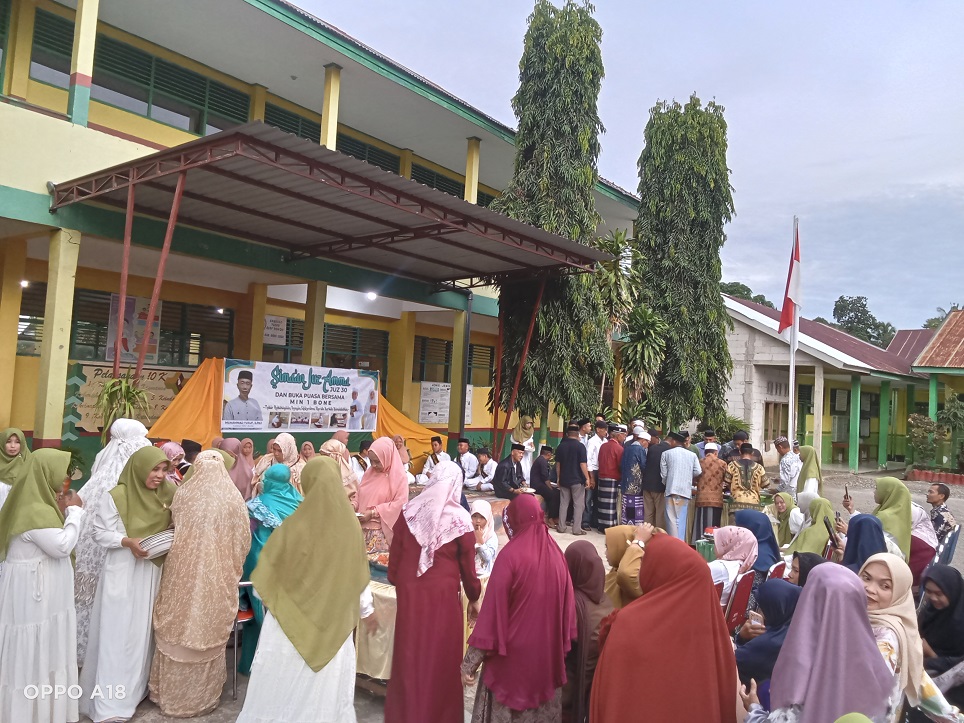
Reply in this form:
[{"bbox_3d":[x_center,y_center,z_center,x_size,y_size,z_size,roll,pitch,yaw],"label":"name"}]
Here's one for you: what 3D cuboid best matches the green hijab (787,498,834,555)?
[{"bbox_3d":[2.892,1.457,6.600,0.420,0.520,0.450,2,-3,23],"label":"green hijab"}]

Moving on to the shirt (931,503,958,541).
[{"bbox_3d":[4.853,1.817,7.950,0.360,0.620,0.480,0,-4,37],"label":"shirt"}]

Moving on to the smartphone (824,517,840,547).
[{"bbox_3d":[1.865,0.910,4.000,0.011,0.165,0.076,-21,0,20],"label":"smartphone"}]

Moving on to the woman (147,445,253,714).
[{"bbox_3d":[-1.681,1.289,4.482,0.530,1.500,0.400,3,-3,-14],"label":"woman"}]

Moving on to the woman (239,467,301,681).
[{"bbox_3d":[-1.426,1.388,5.102,0.460,1.390,0.440,3,-3,-7],"label":"woman"}]

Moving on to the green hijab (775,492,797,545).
[{"bbox_3d":[3.027,1.576,7.500,0.320,0.550,0.360,6,-5,-44],"label":"green hijab"}]

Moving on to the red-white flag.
[{"bbox_3d":[4.458,-1.189,10.900,0.340,1.650,0.220,2,-4,22],"label":"red-white flag"}]

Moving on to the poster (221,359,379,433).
[{"bbox_3d":[-2.660,0.570,11.454,0.030,1.000,2.750,0,-5,43],"label":"poster"}]

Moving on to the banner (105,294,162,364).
[{"bbox_3d":[-5.196,-0.467,11.270,0.030,0.980,0.790,0,-5,38],"label":"banner"}]

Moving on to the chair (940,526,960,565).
[{"bbox_3d":[4.887,2.190,8.131,0.520,0.820,0.460,0,-5,41],"label":"chair"}]

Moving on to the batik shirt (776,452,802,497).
[{"bbox_3d":[3.926,1.494,9.600,0.360,0.660,0.430,1,-3,31],"label":"batik shirt"}]

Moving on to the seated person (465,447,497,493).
[{"bbox_3d":[-0.017,1.868,12.800,0.540,0.760,0.560,0,-5,41],"label":"seated person"}]

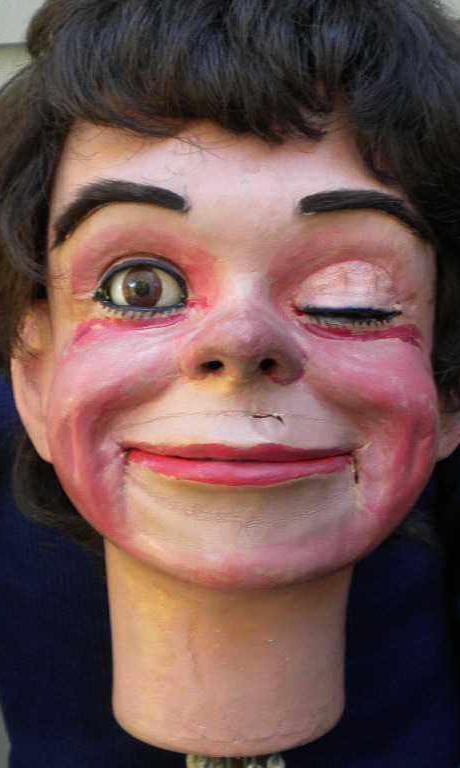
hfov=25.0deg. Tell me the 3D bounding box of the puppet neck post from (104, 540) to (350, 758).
[{"bbox_3d":[-0.001,0.092,0.402,0.090,0.068,0.090,1,8,0],"label":"puppet neck post"}]

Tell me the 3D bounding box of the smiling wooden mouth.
[{"bbox_3d":[0.003,0.027,0.349,0.076,0.015,0.022,1,5,0],"label":"smiling wooden mouth"}]

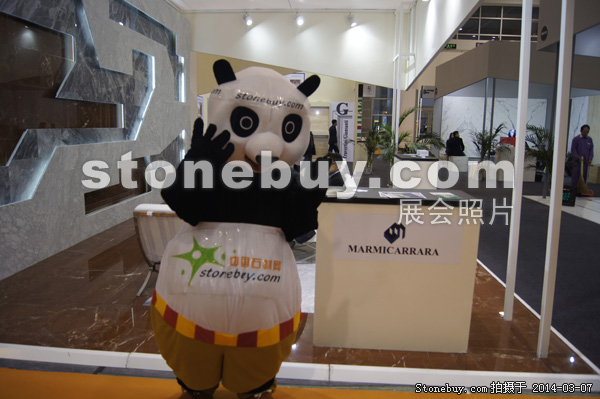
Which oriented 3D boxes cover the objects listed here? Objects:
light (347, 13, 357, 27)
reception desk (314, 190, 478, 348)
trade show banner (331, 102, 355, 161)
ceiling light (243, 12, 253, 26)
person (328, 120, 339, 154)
[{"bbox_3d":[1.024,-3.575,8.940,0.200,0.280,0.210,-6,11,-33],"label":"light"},{"bbox_3d":[0.640,0.472,3.198,1.051,1.040,0.470,1,9,4],"label":"reception desk"},{"bbox_3d":[1.846,-2.906,19.302,1.020,2.520,0.080,1,9,4],"label":"trade show banner"},{"bbox_3d":[-1.062,-3.637,9.095,0.200,0.280,0.210,-3,10,-20],"label":"ceiling light"},{"bbox_3d":[1.153,-1.881,15.539,0.500,1.720,0.500,-1,9,-6],"label":"person"}]

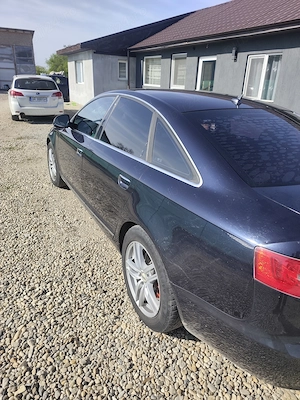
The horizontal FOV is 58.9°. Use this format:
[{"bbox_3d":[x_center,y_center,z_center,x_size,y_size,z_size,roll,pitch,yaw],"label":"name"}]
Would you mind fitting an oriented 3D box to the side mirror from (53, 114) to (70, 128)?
[{"bbox_3d":[-0.917,-0.820,2.793,0.210,0.145,0.140,-10,25,-28],"label":"side mirror"}]

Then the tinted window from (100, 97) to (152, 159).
[{"bbox_3d":[-0.155,-0.544,1.975,0.050,0.400,0.860,17,11,-35],"label":"tinted window"}]

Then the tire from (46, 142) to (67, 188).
[{"bbox_3d":[-1.387,-0.537,4.102,0.225,0.650,0.650,-10,25,-28],"label":"tire"}]

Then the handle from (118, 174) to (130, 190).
[{"bbox_3d":[-0.166,-0.111,1.713,0.060,0.090,0.185,-10,25,-28],"label":"handle"}]

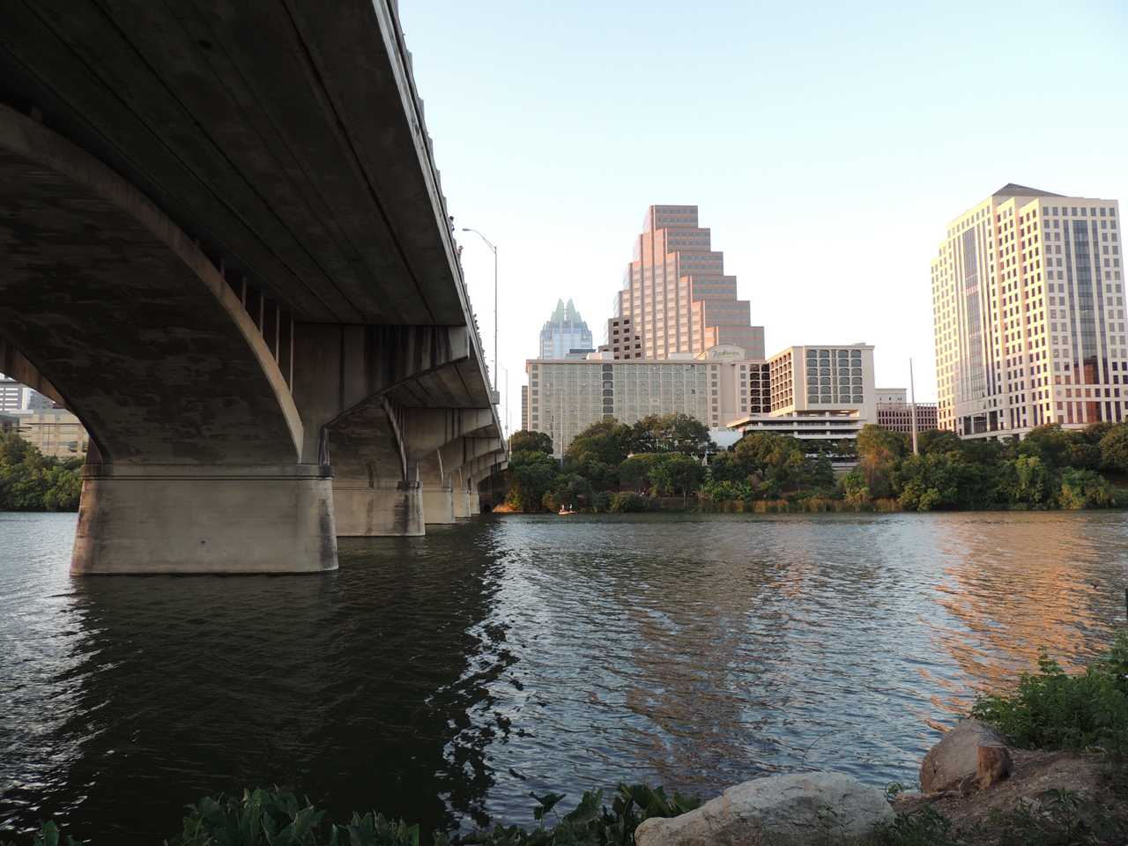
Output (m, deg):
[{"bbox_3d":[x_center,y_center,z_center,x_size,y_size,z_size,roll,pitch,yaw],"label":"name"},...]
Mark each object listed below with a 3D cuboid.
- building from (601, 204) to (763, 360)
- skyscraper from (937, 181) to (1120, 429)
[{"bbox_3d":[47.730,-34.391,340.037,85.000,116.500,28.000,-5,-7,41],"label":"building"},{"bbox_3d":[148.327,-33.348,254.331,30.500,93.000,59.000,0,-6,-3],"label":"skyscraper"}]

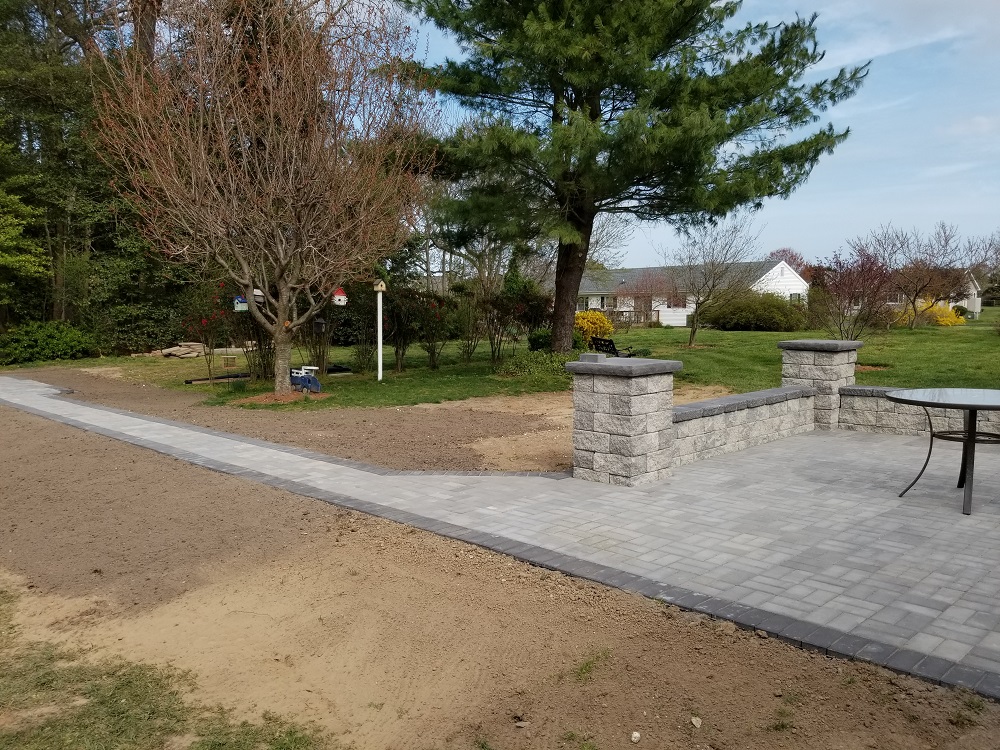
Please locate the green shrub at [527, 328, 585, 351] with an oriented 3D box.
[{"bbox_3d":[1.658,-0.948,22.269,1.650,0.720,1.200,0,5,4],"label":"green shrub"}]

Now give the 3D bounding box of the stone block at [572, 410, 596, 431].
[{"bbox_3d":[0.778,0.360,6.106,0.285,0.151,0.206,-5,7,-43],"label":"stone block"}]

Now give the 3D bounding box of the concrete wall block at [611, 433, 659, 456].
[{"bbox_3d":[1.049,0.531,5.884,0.356,0.151,0.206,-5,7,-43],"label":"concrete wall block"}]

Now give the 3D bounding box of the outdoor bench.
[{"bbox_3d":[2.565,-0.424,17.200,0.600,0.820,1.150,-3,5,-27],"label":"outdoor bench"}]

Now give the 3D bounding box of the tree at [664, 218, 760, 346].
[{"bbox_3d":[7.388,-3.339,26.302,3.400,4.650,3.300,0,5,16],"label":"tree"}]

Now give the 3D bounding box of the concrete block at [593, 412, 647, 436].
[{"bbox_3d":[0.945,0.382,5.897,0.205,0.153,0.362,-5,7,-43],"label":"concrete block"}]

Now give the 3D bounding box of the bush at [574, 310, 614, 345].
[{"bbox_3d":[2.957,-1.392,24.146,1.300,1.250,1.250,0,5,7],"label":"bush"}]

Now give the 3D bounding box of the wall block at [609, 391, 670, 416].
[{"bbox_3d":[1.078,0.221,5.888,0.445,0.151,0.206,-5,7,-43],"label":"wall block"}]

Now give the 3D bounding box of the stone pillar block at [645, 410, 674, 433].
[{"bbox_3d":[1.197,0.364,6.010,0.356,0.151,0.206,-5,7,-43],"label":"stone pillar block"}]

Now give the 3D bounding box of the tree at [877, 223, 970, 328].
[{"bbox_3d":[22.454,-5.292,39.761,4.600,5.600,4.500,2,6,29],"label":"tree"}]

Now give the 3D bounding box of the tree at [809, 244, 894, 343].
[{"bbox_3d":[7.956,-1.551,16.883,1.850,2.750,1.850,1,5,25],"label":"tree"}]

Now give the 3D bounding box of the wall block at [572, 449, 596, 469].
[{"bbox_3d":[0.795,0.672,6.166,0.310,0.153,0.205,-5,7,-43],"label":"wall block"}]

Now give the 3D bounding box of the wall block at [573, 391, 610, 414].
[{"bbox_3d":[0.802,0.216,6.034,0.205,0.153,0.362,-5,7,-43],"label":"wall block"}]

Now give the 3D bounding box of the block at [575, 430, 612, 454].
[{"bbox_3d":[0.802,0.520,6.038,0.206,0.151,0.356,-5,7,-43],"label":"block"}]

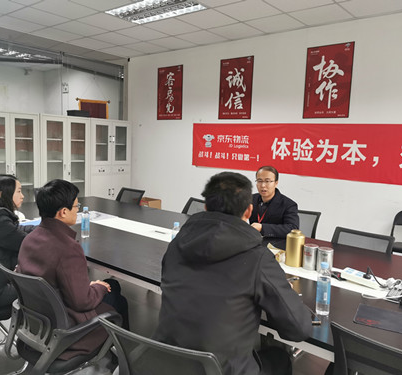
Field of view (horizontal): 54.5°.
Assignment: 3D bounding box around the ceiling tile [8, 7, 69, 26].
[{"bbox_3d":[-2.088,-2.203,5.051,0.606,0.020,0.606,8,8,39],"label":"ceiling tile"}]

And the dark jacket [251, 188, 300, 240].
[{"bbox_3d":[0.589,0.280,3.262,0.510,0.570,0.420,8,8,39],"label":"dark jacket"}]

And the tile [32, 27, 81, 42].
[{"bbox_3d":[-2.132,-2.296,5.872,0.521,0.020,0.606,8,8,39],"label":"tile"}]

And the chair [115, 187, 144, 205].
[{"bbox_3d":[-1.047,0.464,4.872,0.576,0.853,0.576,7,8,38],"label":"chair"}]

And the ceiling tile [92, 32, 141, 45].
[{"bbox_3d":[-1.312,-2.274,5.979,0.606,0.020,0.606,8,8,39],"label":"ceiling tile"}]

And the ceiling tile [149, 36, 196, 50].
[{"bbox_3d":[-0.469,-2.261,6.102,0.606,0.015,0.629,7,8,38],"label":"ceiling tile"}]

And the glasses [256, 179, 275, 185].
[{"bbox_3d":[0.546,-0.053,3.186,0.142,0.045,0.140,6,7,31],"label":"glasses"}]

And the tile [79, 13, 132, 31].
[{"bbox_3d":[-1.236,-2.176,5.131,0.606,0.020,0.606,8,8,39],"label":"tile"}]

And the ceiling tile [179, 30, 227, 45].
[{"bbox_3d":[0.009,-2.184,5.679,0.606,0.020,0.616,8,8,39],"label":"ceiling tile"}]

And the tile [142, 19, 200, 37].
[{"bbox_3d":[-0.383,-2.149,5.212,0.606,0.020,0.606,8,8,39],"label":"tile"}]

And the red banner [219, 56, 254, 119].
[{"bbox_3d":[0.510,-1.455,5.766,0.577,0.882,0.020,7,8,38],"label":"red banner"}]

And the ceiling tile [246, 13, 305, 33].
[{"bbox_3d":[0.943,-2.083,4.971,0.606,0.015,0.629,7,8,38],"label":"ceiling tile"}]

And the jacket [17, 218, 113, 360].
[{"bbox_3d":[-0.688,0.476,1.977,0.515,0.656,0.505,7,8,38],"label":"jacket"}]

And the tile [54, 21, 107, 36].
[{"bbox_3d":[-1.709,-2.245,5.530,0.606,0.015,0.606,7,8,38],"label":"tile"}]

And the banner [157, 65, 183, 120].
[{"bbox_3d":[-0.529,-1.587,6.597,0.572,0.882,0.020,7,8,38],"label":"banner"}]

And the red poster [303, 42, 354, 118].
[{"bbox_3d":[1.591,-1.323,4.899,0.593,0.896,0.020,7,8,38],"label":"red poster"}]

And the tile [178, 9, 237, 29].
[{"bbox_3d":[0.082,-2.086,4.828,0.606,0.020,0.606,8,8,39],"label":"tile"}]

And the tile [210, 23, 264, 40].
[{"bbox_3d":[0.472,-2.142,5.348,0.606,0.015,0.629,7,8,38],"label":"tile"}]

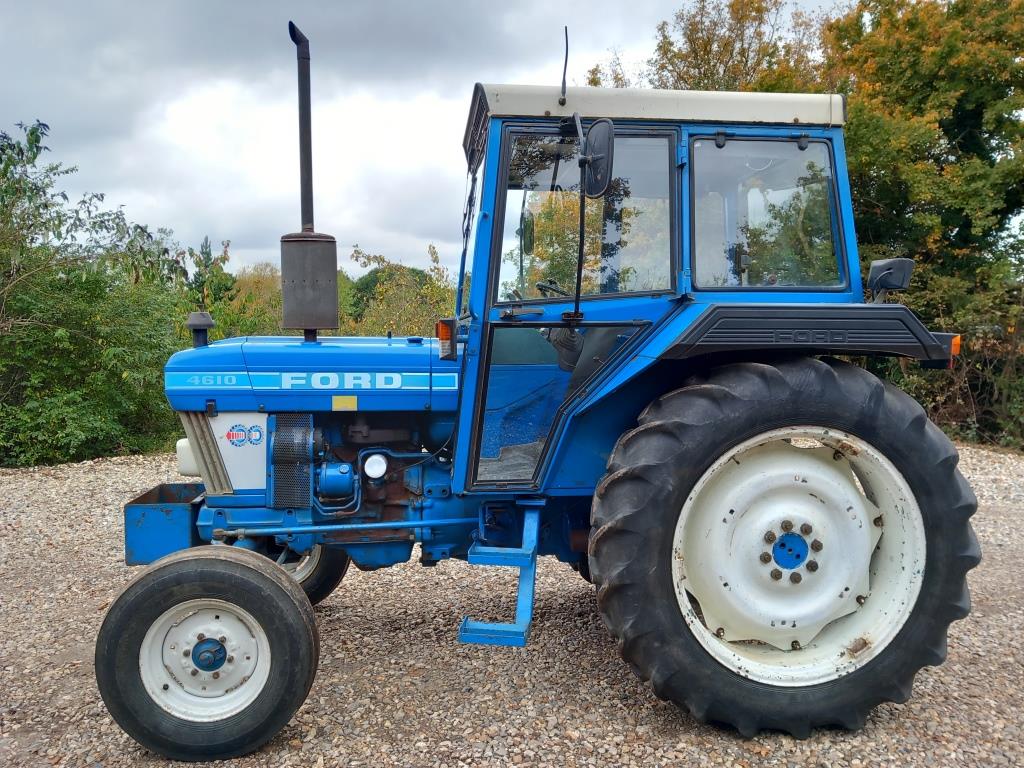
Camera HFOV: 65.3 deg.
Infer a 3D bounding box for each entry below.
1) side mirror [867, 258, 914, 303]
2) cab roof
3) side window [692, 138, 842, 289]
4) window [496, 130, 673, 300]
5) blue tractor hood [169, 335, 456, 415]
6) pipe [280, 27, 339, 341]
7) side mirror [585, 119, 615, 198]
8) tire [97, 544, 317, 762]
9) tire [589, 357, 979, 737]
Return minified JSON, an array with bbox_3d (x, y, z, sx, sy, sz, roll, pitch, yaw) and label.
[{"bbox_3d":[1.499,-0.410,3.162,0.175,0.173,0.150,0,3,-5],"label":"side mirror"},{"bbox_3d":[0.530,-1.110,3.657,1.455,0.145,1.170,0,3,-5],"label":"cab roof"},{"bbox_3d":[0.999,-0.664,3.112,0.613,0.578,0.050,0,3,-5],"label":"side window"},{"bbox_3d":[0.272,-0.633,3.037,0.685,0.640,0.050,0,3,-5],"label":"window"},{"bbox_3d":[-0.848,-0.057,3.579,1.220,0.287,0.589,0,5,-6],"label":"blue tractor hood"},{"bbox_3d":[-0.884,-0.889,3.489,0.250,1.389,0.170,0,3,-5],"label":"pipe"},{"bbox_3d":[0.314,-0.810,2.869,0.050,0.280,0.170,-1,4,-22],"label":"side mirror"},{"bbox_3d":[-1.091,0.966,2.902,0.775,0.765,0.205,0,3,-6],"label":"tire"},{"bbox_3d":[1.041,0.612,3.086,1.450,1.425,0.350,0,3,-5],"label":"tire"}]

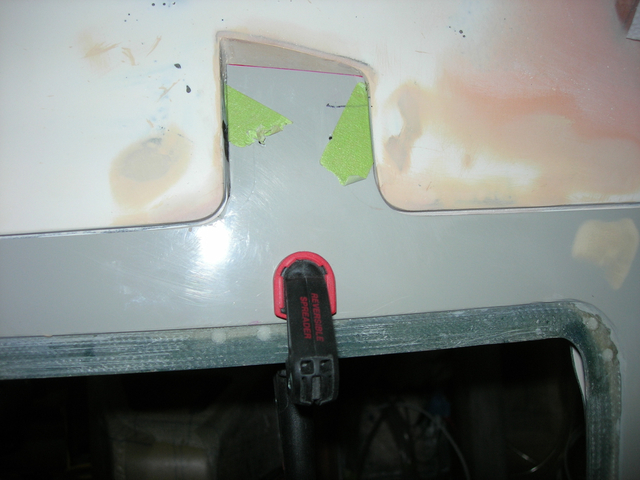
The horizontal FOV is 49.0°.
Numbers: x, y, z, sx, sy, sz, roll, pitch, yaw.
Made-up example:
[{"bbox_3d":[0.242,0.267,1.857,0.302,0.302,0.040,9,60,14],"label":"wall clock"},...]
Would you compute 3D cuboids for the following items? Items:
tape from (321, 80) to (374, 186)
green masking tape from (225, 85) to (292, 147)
[{"bbox_3d":[0.022,-0.075,0.500,0.038,0.075,0.005,8,-3,-7],"label":"tape"},{"bbox_3d":[-0.042,-0.088,0.492,0.047,0.046,0.005,-2,-2,-7],"label":"green masking tape"}]

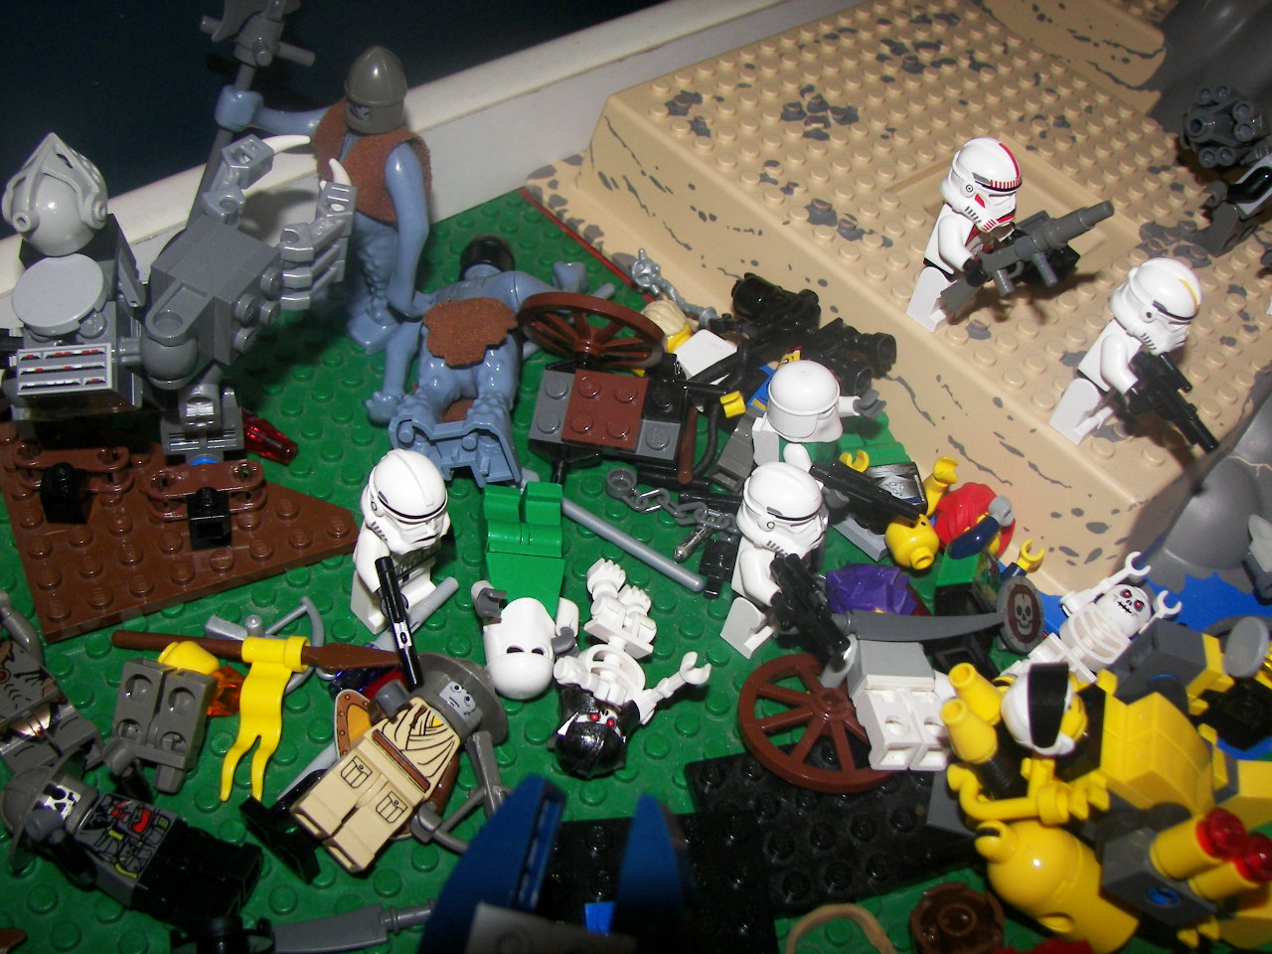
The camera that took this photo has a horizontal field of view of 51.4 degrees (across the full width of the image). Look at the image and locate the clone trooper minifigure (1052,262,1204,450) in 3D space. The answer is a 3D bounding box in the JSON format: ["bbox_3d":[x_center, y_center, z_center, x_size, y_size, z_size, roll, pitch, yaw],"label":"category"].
[{"bbox_3d":[0.099,-0.025,0.262,0.023,0.042,0.016,-30,61,-32],"label":"clone trooper minifigure"}]

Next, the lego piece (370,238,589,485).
[{"bbox_3d":[-0.035,-0.032,0.300,0.047,0.021,0.072,7,48,-6],"label":"lego piece"}]

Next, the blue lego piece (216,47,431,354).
[{"bbox_3d":[-0.060,-0.058,0.283,0.048,0.074,0.029,33,51,17],"label":"blue lego piece"}]

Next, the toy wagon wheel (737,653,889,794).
[{"bbox_3d":[0.036,0.044,0.245,0.033,0.007,0.033,3,38,-2],"label":"toy wagon wheel"}]

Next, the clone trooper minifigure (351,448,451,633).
[{"bbox_3d":[-0.043,0.013,0.246,0.023,0.042,0.016,-30,61,-32],"label":"clone trooper minifigure"}]

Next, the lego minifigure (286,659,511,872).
[{"bbox_3d":[-0.040,0.048,0.234,0.024,0.017,0.043,40,51,3],"label":"lego minifigure"}]

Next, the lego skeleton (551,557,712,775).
[{"bbox_3d":[-0.001,0.036,0.253,0.029,0.013,0.044,15,48,1],"label":"lego skeleton"}]

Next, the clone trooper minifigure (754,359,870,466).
[{"bbox_3d":[0.034,-0.009,0.285,0.017,0.039,0.023,-12,53,-21],"label":"clone trooper minifigure"}]

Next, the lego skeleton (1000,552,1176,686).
[{"bbox_3d":[0.095,0.033,0.274,0.046,0.011,0.020,-30,61,-32],"label":"lego skeleton"}]

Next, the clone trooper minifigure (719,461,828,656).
[{"bbox_3d":[0.027,0.017,0.257,0.023,0.042,0.016,-30,53,-32],"label":"clone trooper minifigure"}]

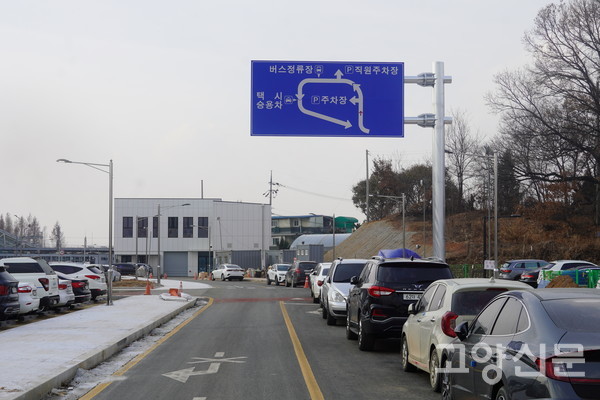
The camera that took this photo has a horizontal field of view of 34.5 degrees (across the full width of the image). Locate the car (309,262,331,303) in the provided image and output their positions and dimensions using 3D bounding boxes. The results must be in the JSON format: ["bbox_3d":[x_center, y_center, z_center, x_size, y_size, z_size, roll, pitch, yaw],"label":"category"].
[{"bbox_3d":[1.270,3.484,40.461,1.620,1.540,3.680,0,-4,-4],"label":"car"}]

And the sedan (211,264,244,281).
[{"bbox_3d":[-6.200,6.248,83.172,1.800,1.440,4.620,1,-4,-22],"label":"sedan"}]

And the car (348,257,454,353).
[{"bbox_3d":[2.103,2.137,20.532,1.940,1.820,4.850,0,-4,-2],"label":"car"}]

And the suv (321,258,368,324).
[{"bbox_3d":[1.700,2.653,27.988,1.920,1.770,4.750,0,-4,-2],"label":"suv"}]

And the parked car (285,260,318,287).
[{"bbox_3d":[0.210,4.911,63.818,1.880,1.690,4.700,1,-4,-9],"label":"parked car"}]

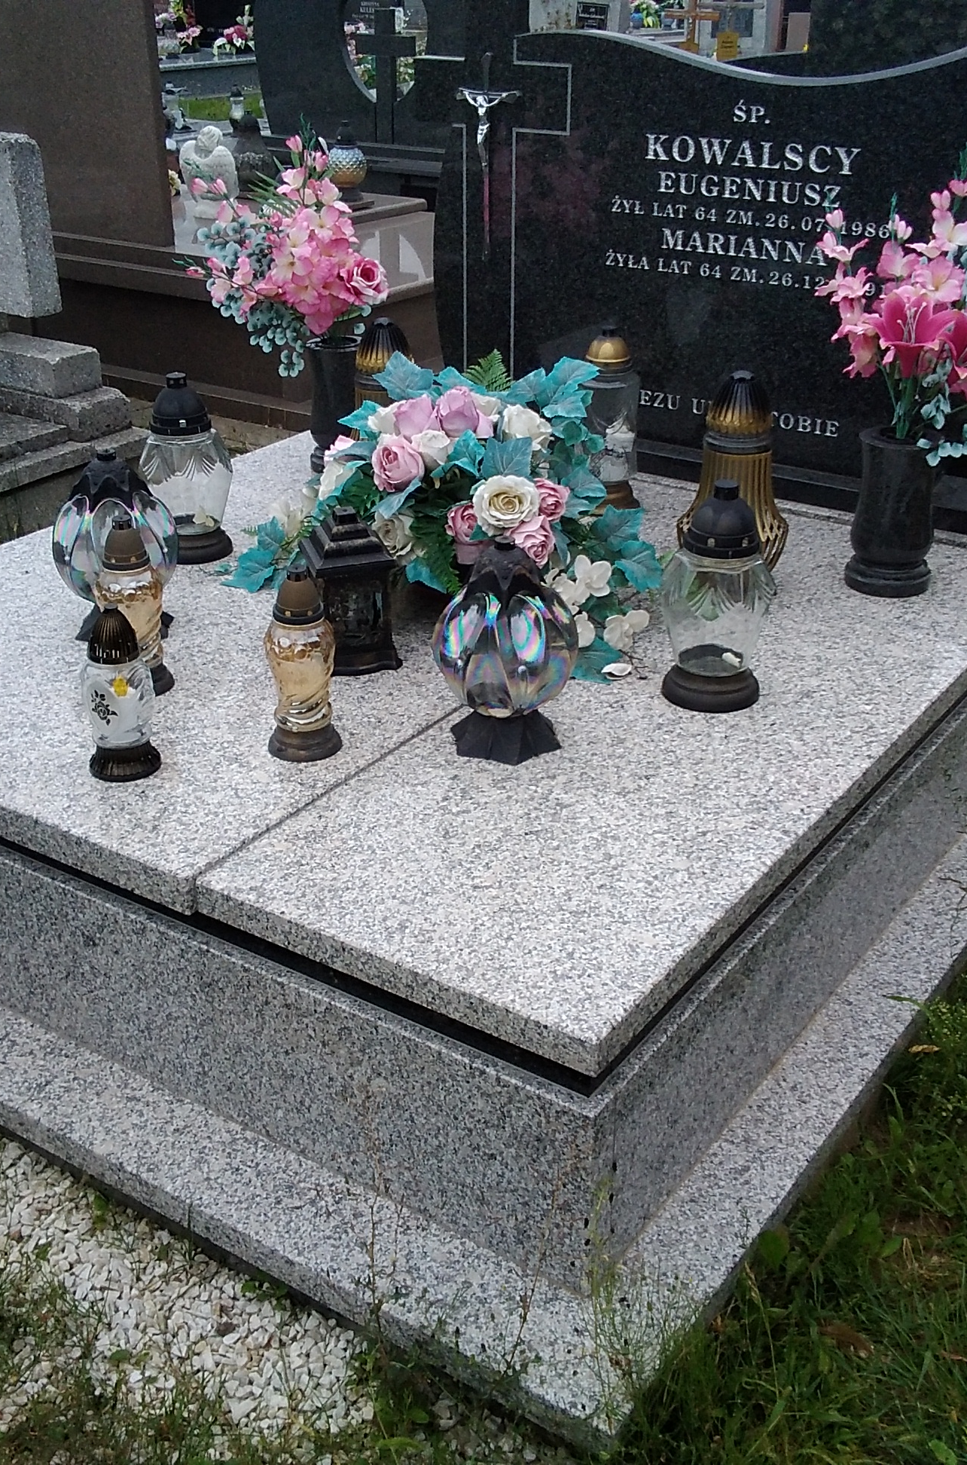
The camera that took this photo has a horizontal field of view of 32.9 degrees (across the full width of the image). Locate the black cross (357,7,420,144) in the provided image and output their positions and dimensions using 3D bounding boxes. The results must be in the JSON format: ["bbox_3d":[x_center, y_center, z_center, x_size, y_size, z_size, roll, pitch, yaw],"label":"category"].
[{"bbox_3d":[-0.418,-2.821,7.040,0.328,0.550,0.070,17,31,30],"label":"black cross"}]

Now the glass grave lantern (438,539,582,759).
[{"bbox_3d":[0.035,-0.122,2.230,0.193,0.295,0.193,0,27,0],"label":"glass grave lantern"}]

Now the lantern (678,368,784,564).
[{"bbox_3d":[0.489,-0.483,3.091,0.213,0.395,0.213,0,27,0],"label":"lantern"}]

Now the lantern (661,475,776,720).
[{"bbox_3d":[0.344,-0.206,2.366,0.166,0.326,0.166,0,27,0],"label":"lantern"}]

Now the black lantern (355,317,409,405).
[{"bbox_3d":[-0.184,-0.603,3.095,0.153,0.365,0.153,17,31,30],"label":"black lantern"}]

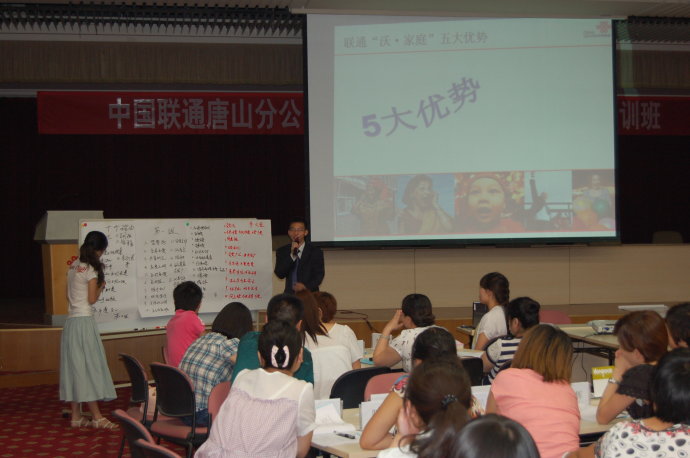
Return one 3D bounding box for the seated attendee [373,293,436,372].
[{"bbox_3d":[0.390,1.010,7.200,0.550,1.200,0.800,-1,0,-30],"label":"seated attendee"}]

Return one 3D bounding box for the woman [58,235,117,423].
[{"bbox_3d":[-2.090,0.815,9.350,0.440,1.580,0.460,-1,0,-40],"label":"woman"}]

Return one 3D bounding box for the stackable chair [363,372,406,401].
[{"bbox_3d":[0.420,1.200,6.080,0.520,0.820,0.560,-1,0,-22],"label":"stackable chair"}]

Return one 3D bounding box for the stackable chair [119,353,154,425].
[{"bbox_3d":[-1.130,1.215,7.420,0.560,0.820,0.520,-1,0,-30],"label":"stackable chair"}]

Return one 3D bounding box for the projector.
[{"bbox_3d":[2.070,0.760,9.020,0.300,0.095,0.240,-1,0,-9],"label":"projector"}]

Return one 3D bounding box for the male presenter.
[{"bbox_3d":[-0.450,0.740,11.350,0.520,1.700,0.380,-1,0,9],"label":"male presenter"}]

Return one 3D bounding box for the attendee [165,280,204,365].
[{"bbox_3d":[-0.950,1.000,8.300,0.800,1.250,0.500,0,0,-44],"label":"attendee"}]

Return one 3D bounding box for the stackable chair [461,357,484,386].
[{"bbox_3d":[0.540,1.200,7.100,0.520,0.820,0.560,-1,0,-25],"label":"stackable chair"}]

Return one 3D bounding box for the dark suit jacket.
[{"bbox_3d":[-0.450,0.490,11.300,0.490,0.740,0.320,-1,0,12],"label":"dark suit jacket"}]

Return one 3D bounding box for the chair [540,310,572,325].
[{"bbox_3d":[1.790,1.140,10.200,0.500,0.830,0.550,-1,0,18],"label":"chair"}]

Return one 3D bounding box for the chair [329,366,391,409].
[{"bbox_3d":[-0.030,1.165,6.470,0.500,0.830,0.550,-1,0,-37],"label":"chair"}]

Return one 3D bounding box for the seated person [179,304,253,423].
[{"bbox_3d":[-0.750,1.010,6.800,0.500,1.160,0.750,-1,0,37],"label":"seated person"}]

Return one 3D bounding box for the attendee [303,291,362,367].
[{"bbox_3d":[-0.060,0.975,6.880,0.480,1.210,0.680,-1,0,-10],"label":"attendee"}]

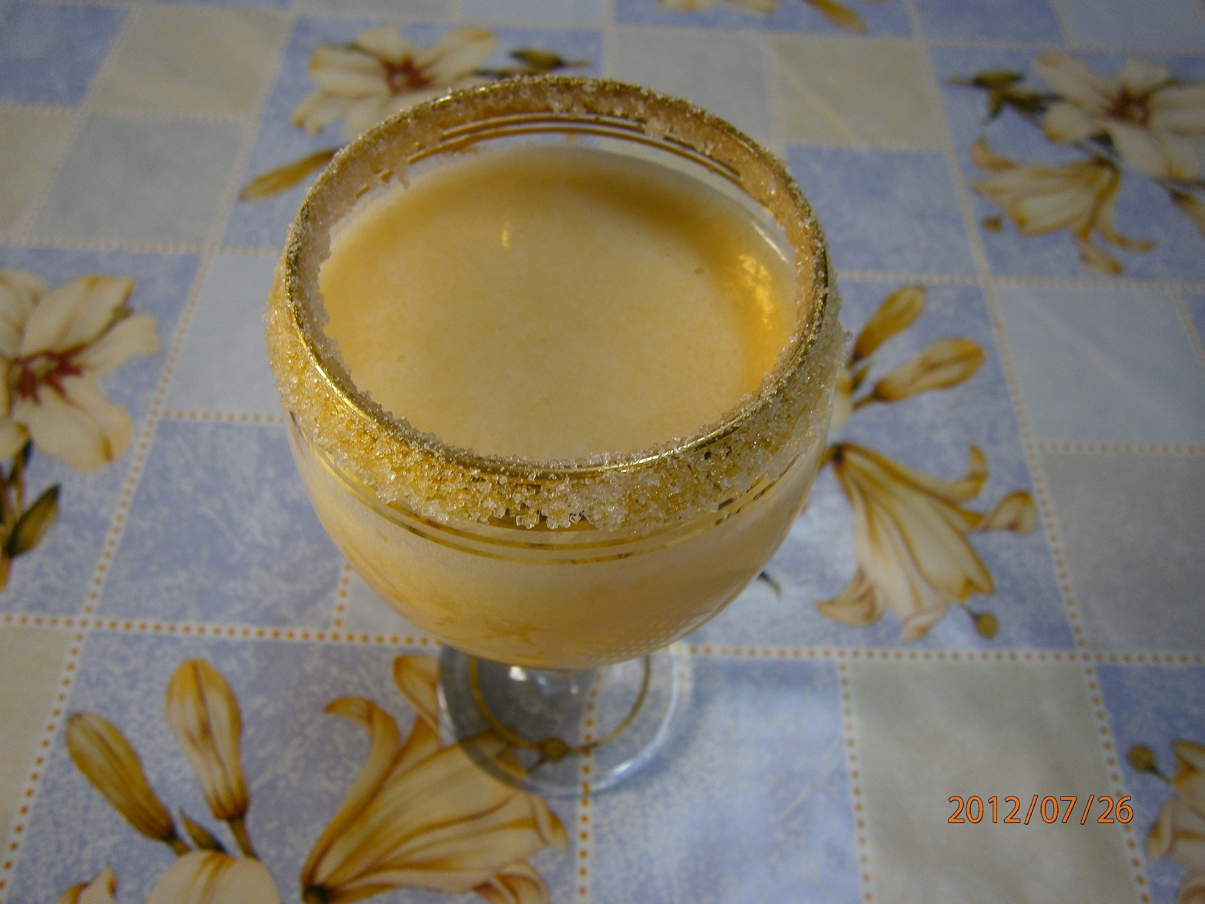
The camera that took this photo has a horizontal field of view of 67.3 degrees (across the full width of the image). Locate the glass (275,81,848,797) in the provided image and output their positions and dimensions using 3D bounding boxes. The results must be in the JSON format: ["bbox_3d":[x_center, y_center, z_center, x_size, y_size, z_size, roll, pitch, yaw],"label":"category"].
[{"bbox_3d":[-0.007,0.014,0.146,0.064,0.132,0.064,1,59,-2],"label":"glass"}]

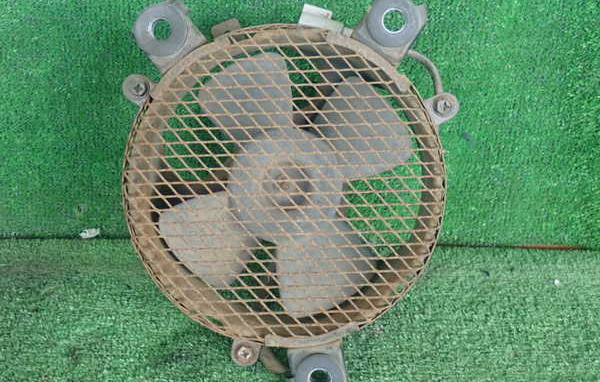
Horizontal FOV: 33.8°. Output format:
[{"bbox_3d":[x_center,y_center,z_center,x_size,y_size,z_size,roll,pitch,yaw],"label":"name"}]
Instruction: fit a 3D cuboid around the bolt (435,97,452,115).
[{"bbox_3d":[0.113,-0.067,0.778,0.014,0.014,0.012,1,2,2],"label":"bolt"}]

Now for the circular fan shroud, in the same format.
[{"bbox_3d":[-0.011,-0.005,0.787,0.248,0.248,0.055,1,2,2],"label":"circular fan shroud"}]

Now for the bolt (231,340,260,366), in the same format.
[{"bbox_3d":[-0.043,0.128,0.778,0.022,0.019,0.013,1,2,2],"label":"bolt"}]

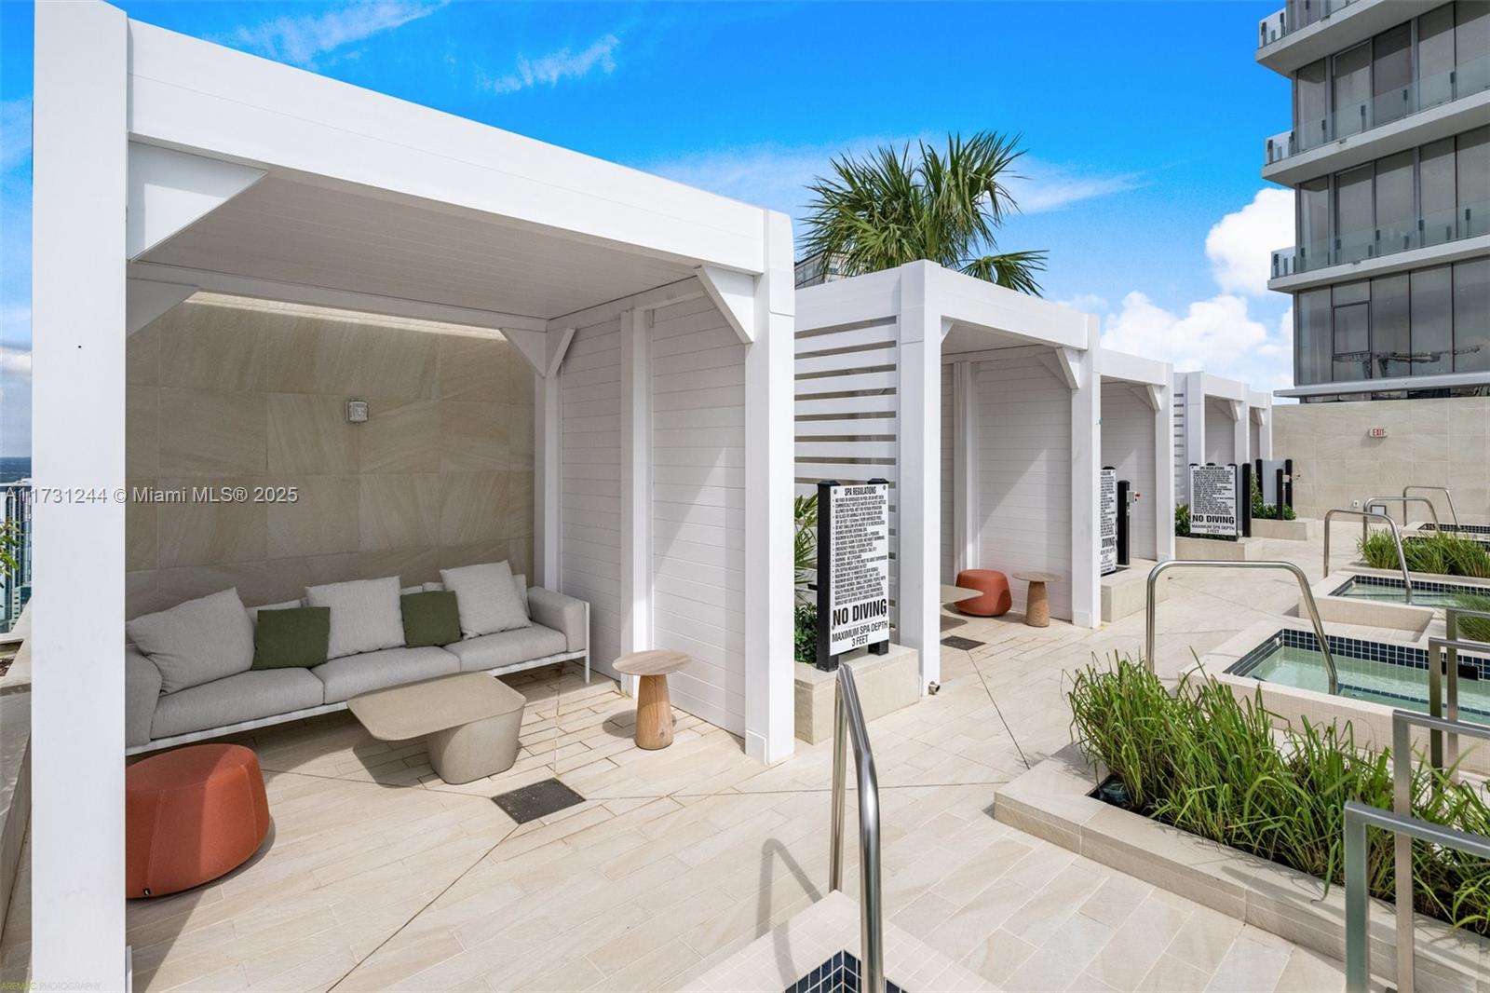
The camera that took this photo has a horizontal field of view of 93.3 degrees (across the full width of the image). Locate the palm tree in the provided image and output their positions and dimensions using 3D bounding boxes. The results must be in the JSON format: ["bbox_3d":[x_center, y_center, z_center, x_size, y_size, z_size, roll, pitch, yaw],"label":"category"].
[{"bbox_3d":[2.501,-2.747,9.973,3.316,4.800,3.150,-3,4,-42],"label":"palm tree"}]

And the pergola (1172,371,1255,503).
[{"bbox_3d":[8.094,-0.811,14.336,3.186,3.131,2.954,-3,4,-42],"label":"pergola"}]

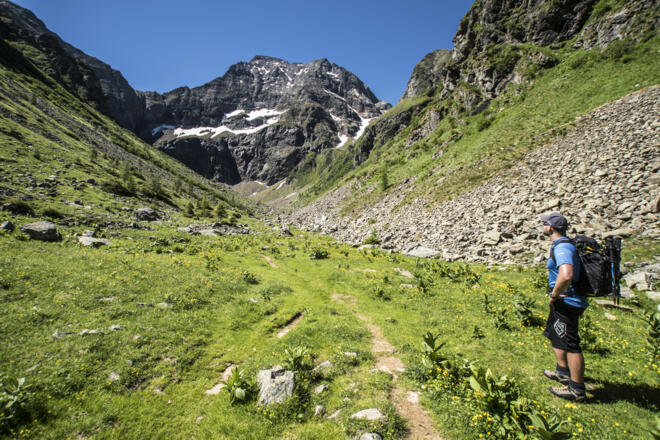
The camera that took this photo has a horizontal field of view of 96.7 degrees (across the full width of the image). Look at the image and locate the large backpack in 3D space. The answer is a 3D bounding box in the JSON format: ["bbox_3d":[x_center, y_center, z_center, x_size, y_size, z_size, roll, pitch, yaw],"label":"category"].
[{"bbox_3d":[2.512,0.452,2.850,0.480,0.620,0.360,-1,-1,37],"label":"large backpack"}]

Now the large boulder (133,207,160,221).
[{"bbox_3d":[-15.556,-0.554,25.000,1.900,1.150,1.500,1,-1,-32],"label":"large boulder"}]

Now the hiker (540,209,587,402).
[{"bbox_3d":[2.350,0.820,2.950,0.450,1.780,0.550,-1,-1,37],"label":"hiker"}]

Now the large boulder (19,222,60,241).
[{"bbox_3d":[-14.362,0.544,14.500,1.500,1.000,1.200,1,-1,-45],"label":"large boulder"}]

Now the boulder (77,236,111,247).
[{"bbox_3d":[-10.234,0.960,12.800,1.200,0.420,0.950,1,-1,-39],"label":"boulder"}]

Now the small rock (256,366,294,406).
[{"bbox_3d":[-0.502,1.533,2.700,0.340,0.280,0.270,0,-1,-10],"label":"small rock"}]

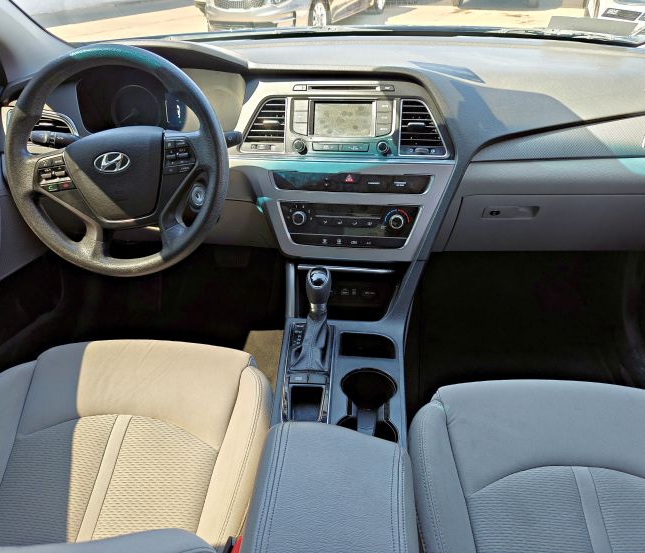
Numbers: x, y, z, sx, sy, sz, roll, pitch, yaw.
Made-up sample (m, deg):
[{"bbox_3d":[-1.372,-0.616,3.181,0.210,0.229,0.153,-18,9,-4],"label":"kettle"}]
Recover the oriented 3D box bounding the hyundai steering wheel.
[{"bbox_3d":[-0.344,-0.192,0.850,0.378,0.378,0.095,3,9,4],"label":"hyundai steering wheel"}]

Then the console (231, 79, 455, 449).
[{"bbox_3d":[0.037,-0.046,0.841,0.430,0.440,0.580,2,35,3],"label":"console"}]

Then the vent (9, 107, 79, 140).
[{"bbox_3d":[-0.550,-0.296,0.965,0.138,0.066,0.045,0,20,0],"label":"vent"}]

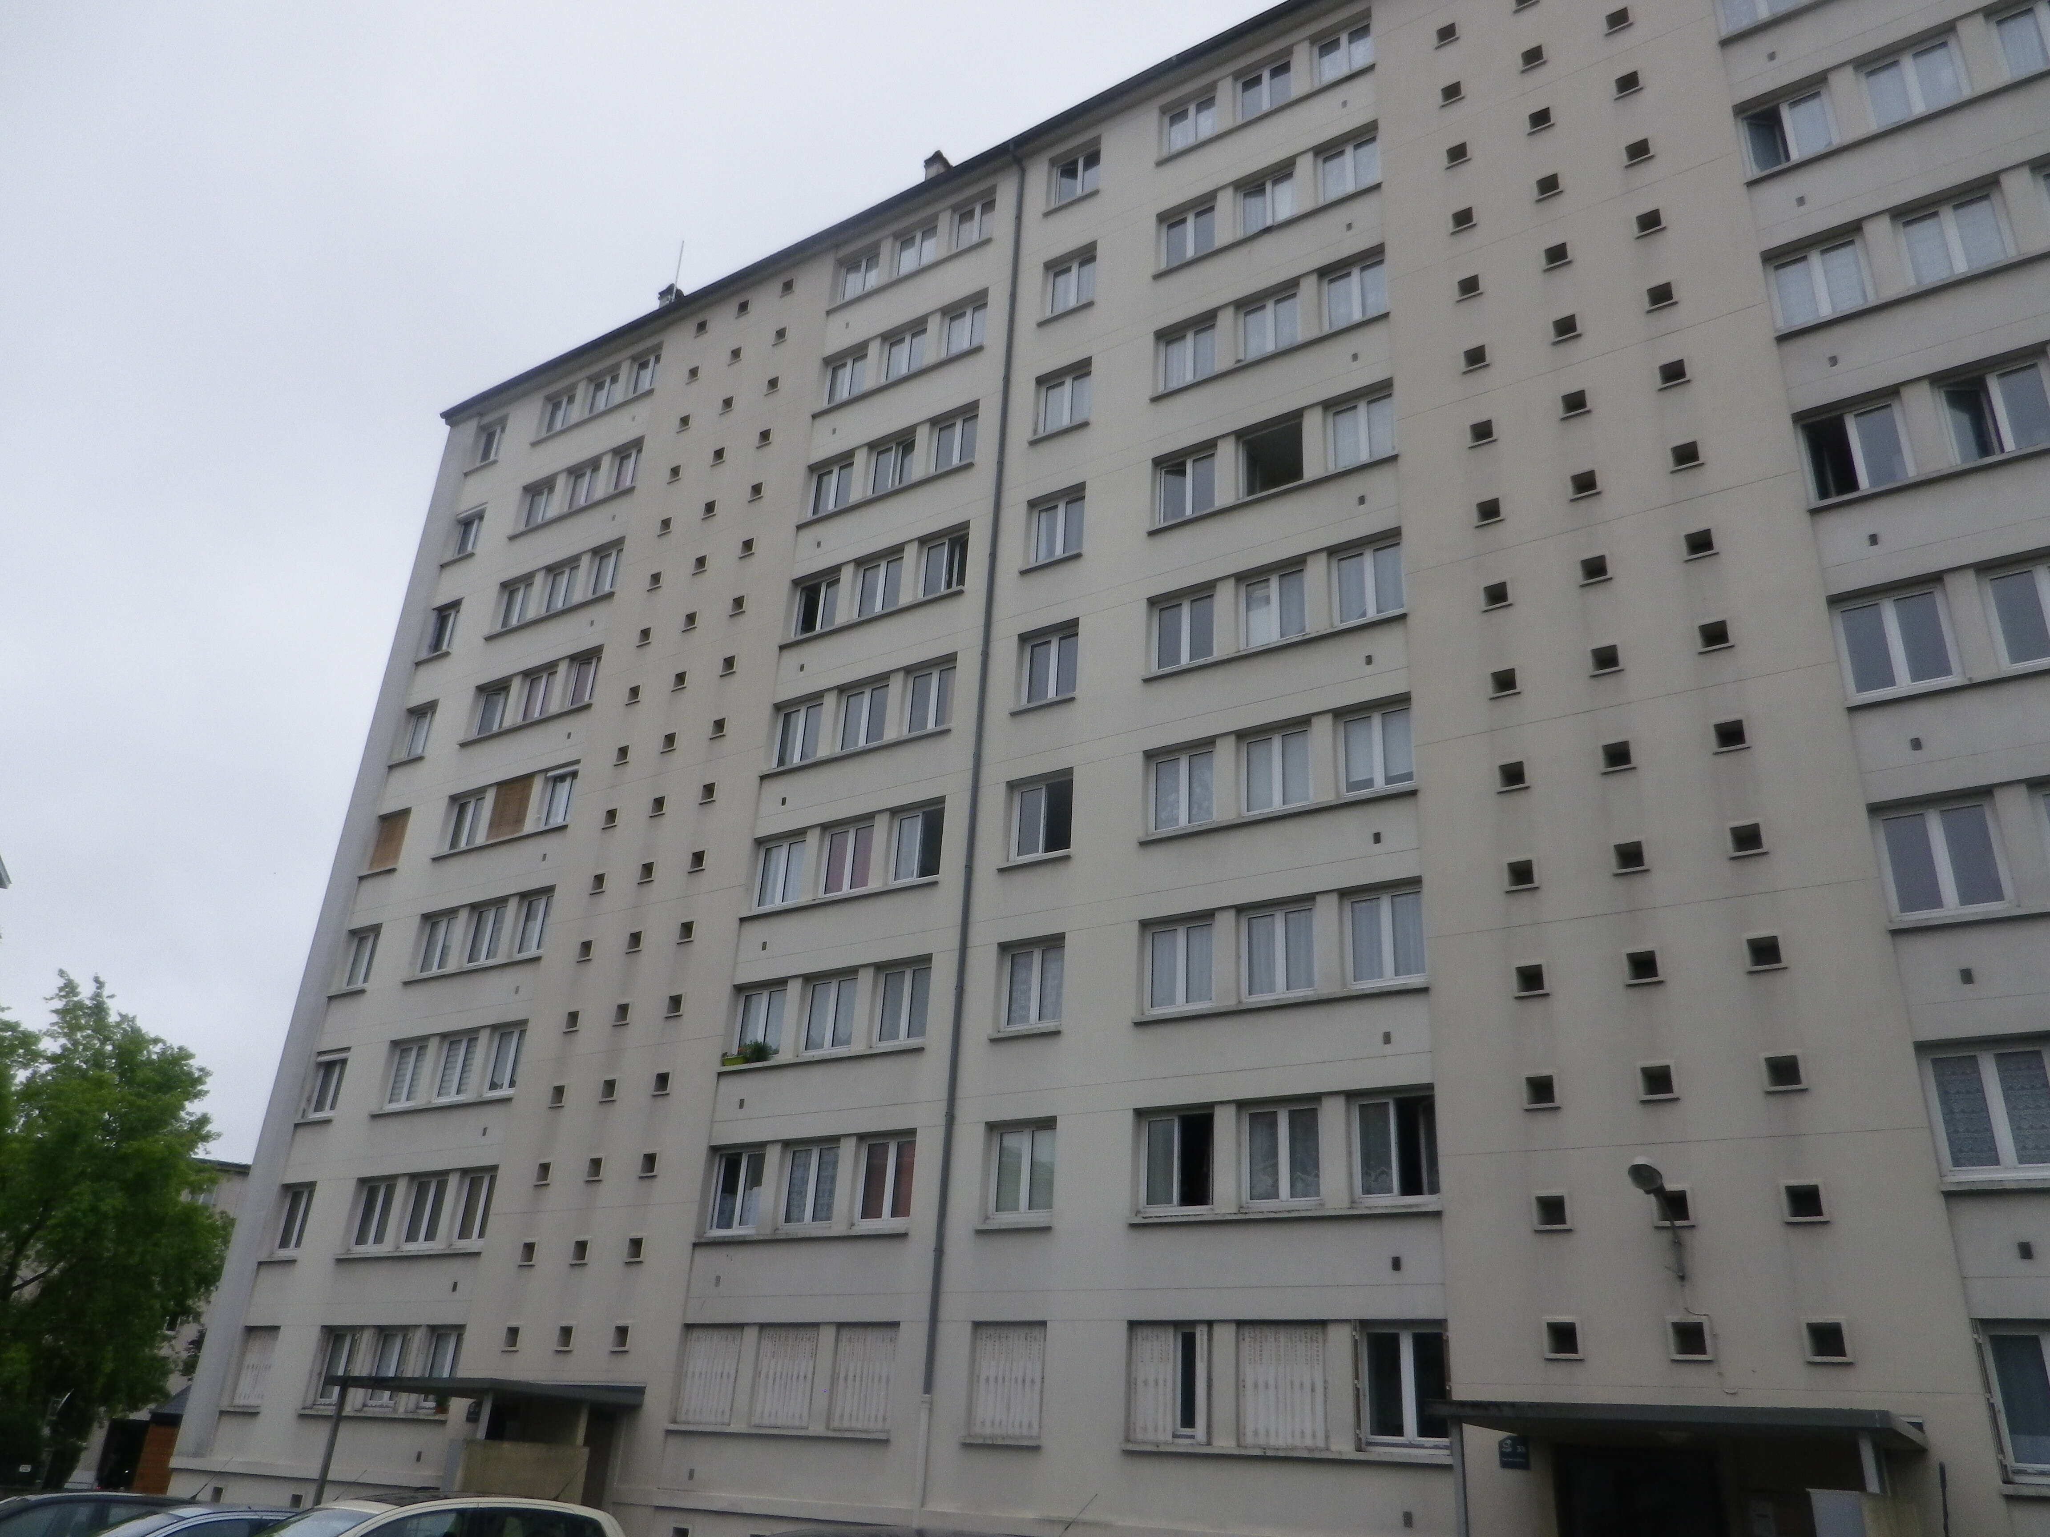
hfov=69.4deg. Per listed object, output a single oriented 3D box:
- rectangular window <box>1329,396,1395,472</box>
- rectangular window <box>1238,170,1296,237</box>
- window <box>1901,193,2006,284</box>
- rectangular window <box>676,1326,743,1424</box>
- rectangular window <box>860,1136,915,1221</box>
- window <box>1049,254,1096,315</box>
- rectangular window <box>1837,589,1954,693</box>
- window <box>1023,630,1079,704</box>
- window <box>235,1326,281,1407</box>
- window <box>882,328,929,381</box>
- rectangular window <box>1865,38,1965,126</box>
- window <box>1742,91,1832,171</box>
[{"bbox_3d":[5.161,-5.119,22.603,1.130,1.320,0.120,-13,-30,31],"label":"rectangular window"},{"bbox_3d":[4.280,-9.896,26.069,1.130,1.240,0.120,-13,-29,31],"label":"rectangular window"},{"bbox_3d":[11.764,-6.672,18.688,1.108,1.289,0.140,-13,-30,31],"label":"window"},{"bbox_3d":[-4.818,9.285,22.625,1.110,1.387,0.080,-12,-29,31],"label":"rectangular window"},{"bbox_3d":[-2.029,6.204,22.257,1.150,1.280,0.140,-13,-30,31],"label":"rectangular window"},{"bbox_3d":[0.937,-9.002,27.884,1.108,1.289,0.140,-13,-30,31],"label":"window"},{"bbox_3d":[10.220,-1.484,17.322,1.130,1.240,0.120,-13,-29,31],"label":"rectangular window"},{"bbox_3d":[0.470,-1.635,24.299,1.130,1.320,0.120,-13,-30,31],"label":"window"},{"bbox_3d":[-14.788,11.575,28.587,1.050,1.387,0.100,-12,-29,31],"label":"window"},{"bbox_3d":[-2.320,-8.217,29.752,1.130,1.320,0.120,-13,-30,31],"label":"window"},{"bbox_3d":[11.936,-9.126,19.848,1.108,1.289,0.140,-13,-30,31],"label":"rectangular window"},{"bbox_3d":[10.703,-8.918,20.830,1.070,1.197,0.130,-12,-29,31],"label":"window"}]

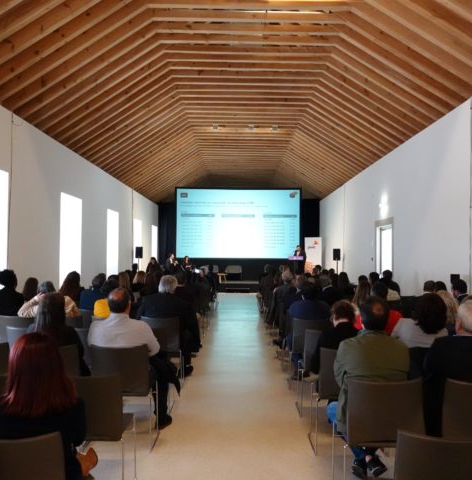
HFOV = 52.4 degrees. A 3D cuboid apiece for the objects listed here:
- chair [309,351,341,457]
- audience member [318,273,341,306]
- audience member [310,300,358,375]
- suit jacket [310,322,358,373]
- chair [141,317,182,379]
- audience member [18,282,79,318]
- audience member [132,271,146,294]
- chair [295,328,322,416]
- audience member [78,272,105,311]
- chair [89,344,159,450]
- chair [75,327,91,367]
[{"bbox_3d":[0.860,1.250,3.873,0.490,0.840,0.550,1,-2,0],"label":"chair"},{"bbox_3d":[1.441,1.190,7.653,0.520,1.280,0.750,1,-2,0],"label":"audience member"},{"bbox_3d":[0.873,1.109,4.179,0.540,1.200,0.750,1,-2,0],"label":"audience member"},{"bbox_3d":[0.874,0.928,3.833,0.540,0.560,0.410,1,-2,0],"label":"suit jacket"},{"bbox_3d":[-0.869,1.291,5.658,0.490,0.840,0.550,1,-2,0],"label":"chair"},{"bbox_3d":[-2.191,1.092,5.814,0.700,1.220,0.720,1,-2,0],"label":"audience member"},{"bbox_3d":[-1.817,1.215,9.070,0.460,1.220,0.780,1,-2,0],"label":"audience member"},{"bbox_3d":[0.863,1.279,4.762,0.490,0.840,0.550,1,-2,0],"label":"chair"},{"bbox_3d":[-1.923,1.108,6.572,0.480,1.270,0.780,1,-2,0],"label":"audience member"},{"bbox_3d":[-0.899,1.233,3.934,0.490,0.840,0.540,1,-2,0],"label":"chair"},{"bbox_3d":[-1.423,1.284,4.896,0.500,0.850,0.550,1,-2,0],"label":"chair"}]

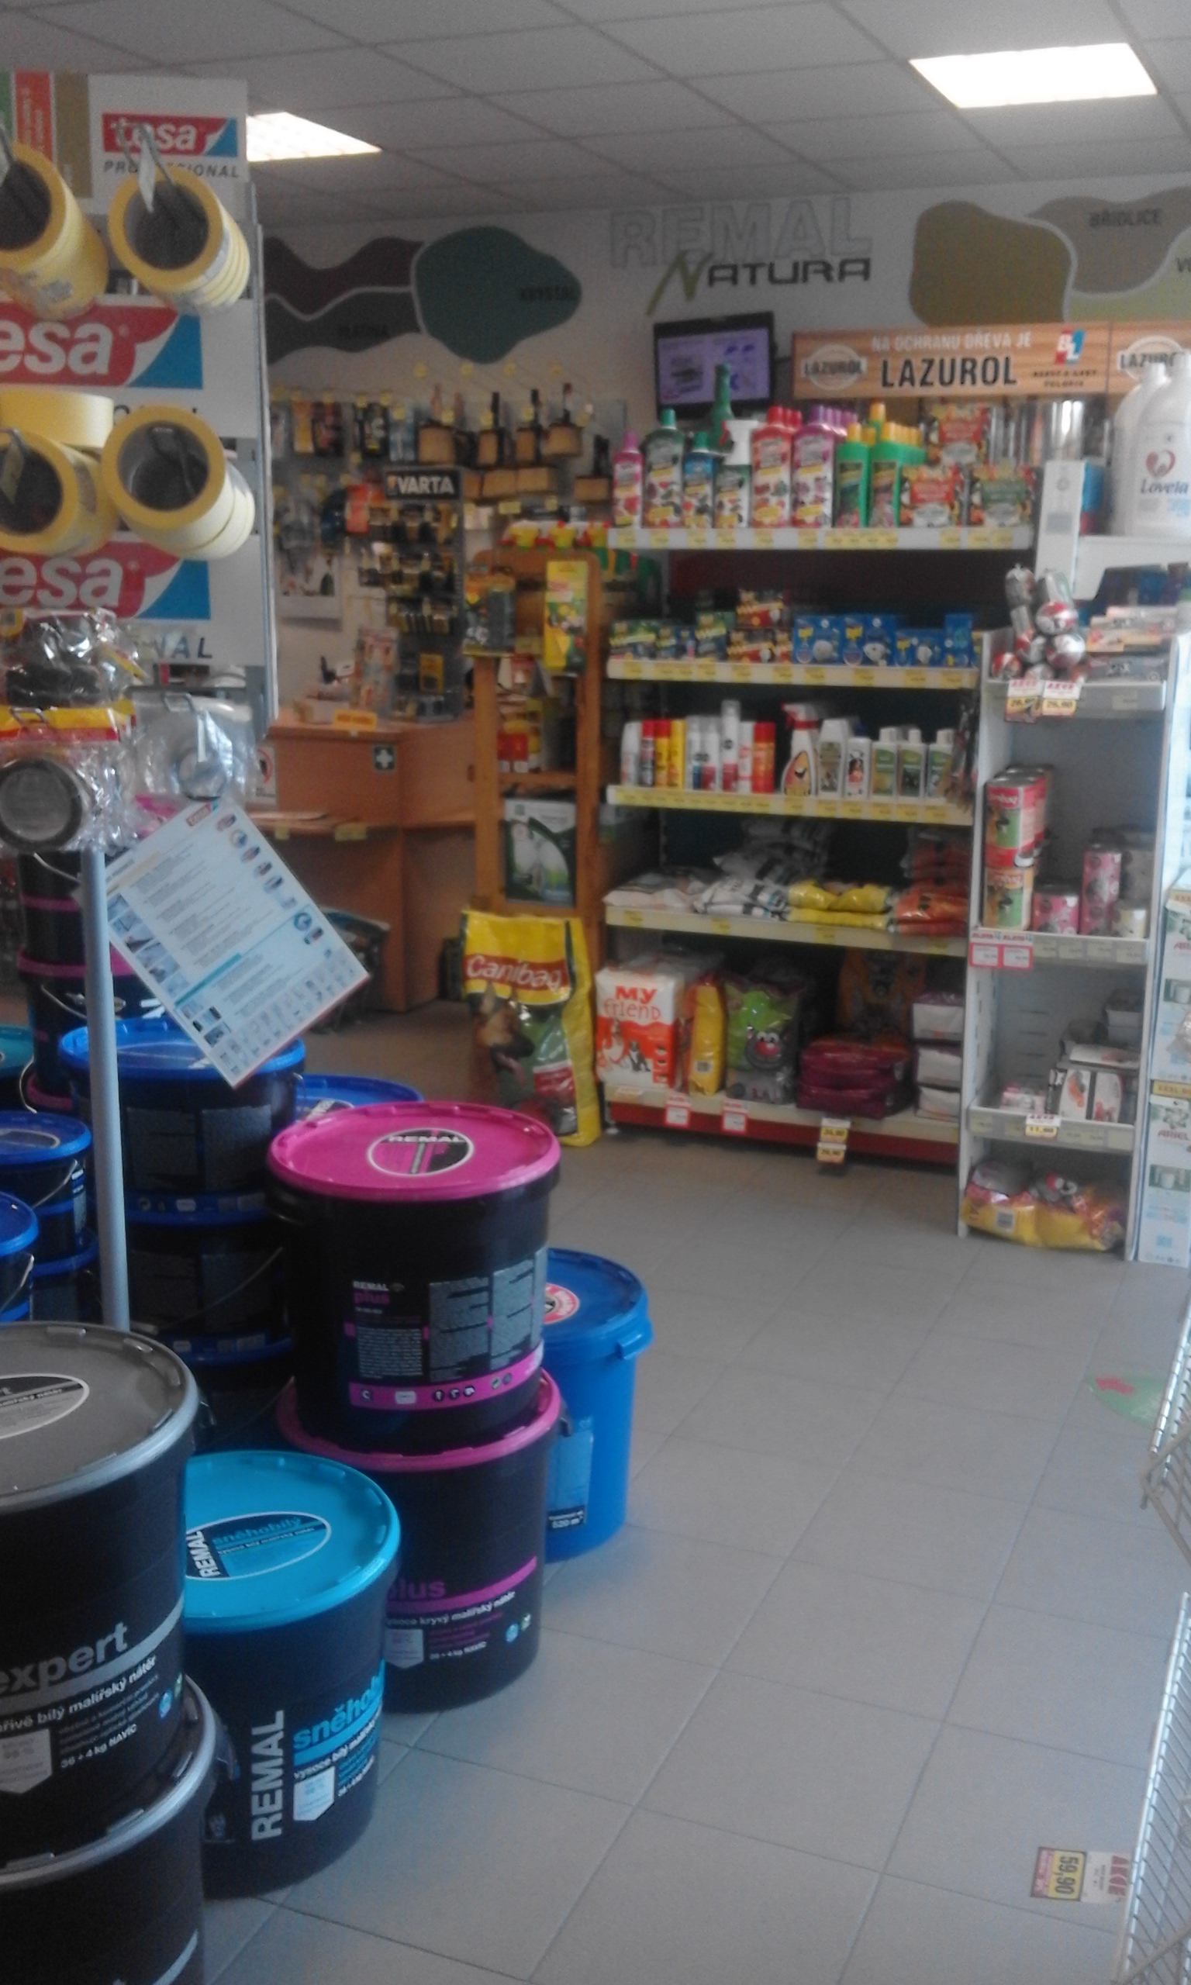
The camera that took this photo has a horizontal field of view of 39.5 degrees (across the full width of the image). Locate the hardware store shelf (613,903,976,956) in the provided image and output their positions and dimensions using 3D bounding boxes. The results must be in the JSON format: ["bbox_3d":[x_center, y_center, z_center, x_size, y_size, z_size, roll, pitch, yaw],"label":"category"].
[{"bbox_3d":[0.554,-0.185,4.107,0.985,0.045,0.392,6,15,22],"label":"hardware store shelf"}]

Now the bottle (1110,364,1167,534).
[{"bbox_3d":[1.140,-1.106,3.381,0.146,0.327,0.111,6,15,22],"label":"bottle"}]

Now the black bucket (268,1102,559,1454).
[{"bbox_3d":[-0.231,0.362,2.154,0.373,0.353,0.373,0,13,0],"label":"black bucket"}]

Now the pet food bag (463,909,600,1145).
[{"bbox_3d":[-0.169,0.079,4.208,0.327,0.543,0.151,7,16,25],"label":"pet food bag"}]

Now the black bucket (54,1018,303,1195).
[{"bbox_3d":[-0.599,0.172,2.430,0.345,0.205,0.345,-1,14,-6],"label":"black bucket"}]

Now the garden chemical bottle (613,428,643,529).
[{"bbox_3d":[0.074,-1.211,3.925,0.060,0.216,0.047,6,15,22],"label":"garden chemical bottle"}]

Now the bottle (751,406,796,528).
[{"bbox_3d":[0.406,-1.204,3.804,0.090,0.268,0.070,5,14,20],"label":"bottle"}]

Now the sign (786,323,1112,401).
[{"bbox_3d":[1.043,-1.841,4.845,0.938,0.196,0.025,5,14,20],"label":"sign"}]

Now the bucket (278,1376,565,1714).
[{"bbox_3d":[-0.233,0.708,2.235,0.367,0.372,0.367,1,14,0],"label":"bucket"}]

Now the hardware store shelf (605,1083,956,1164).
[{"bbox_3d":[0.553,0.278,4.215,0.985,0.088,0.412,6,15,22],"label":"hardware store shelf"}]

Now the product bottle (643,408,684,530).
[{"bbox_3d":[0.158,-1.228,3.890,0.092,0.274,0.070,5,14,20],"label":"product bottle"}]

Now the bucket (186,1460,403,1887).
[{"bbox_3d":[-0.413,0.787,1.927,0.373,0.353,0.373,0,13,0],"label":"bucket"}]

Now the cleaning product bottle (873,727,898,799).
[{"bbox_3d":[0.671,-0.531,3.834,0.058,0.161,0.042,5,14,20],"label":"cleaning product bottle"}]

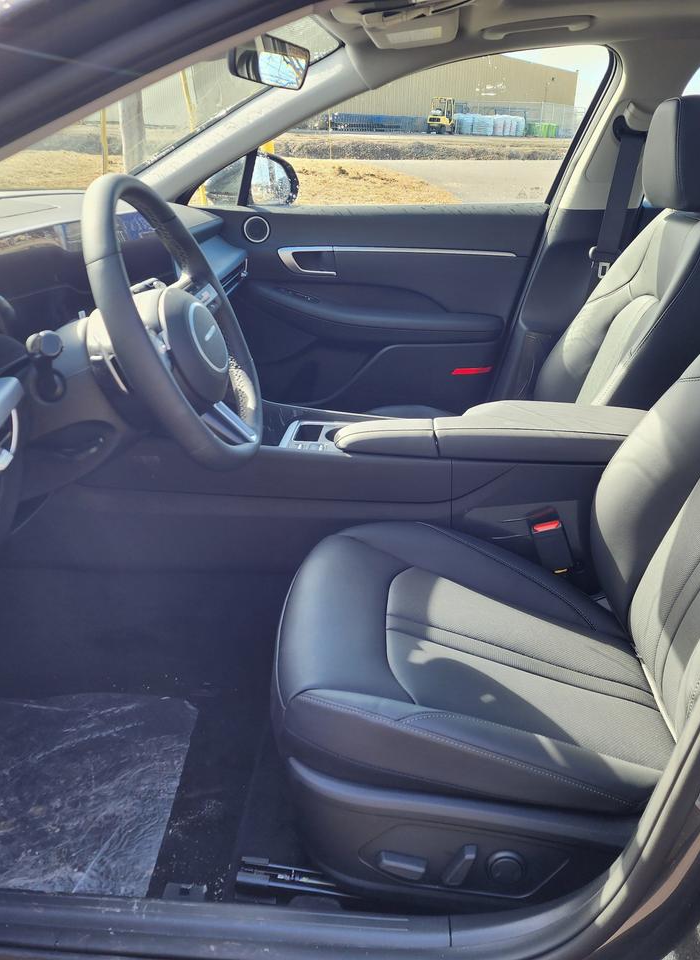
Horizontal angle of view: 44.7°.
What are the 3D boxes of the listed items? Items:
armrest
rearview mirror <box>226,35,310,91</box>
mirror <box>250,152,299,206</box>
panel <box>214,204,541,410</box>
[{"bbox_3d":[0.257,-0.088,1.415,0.540,0.070,0.185,2,23,4],"label":"armrest"},{"bbox_3d":[-0.117,-0.601,1.232,0.045,0.066,0.235,15,27,23],"label":"rearview mirror"},{"bbox_3d":[-0.236,-0.778,2.204,0.120,0.155,0.210,9,25,21],"label":"mirror"},{"bbox_3d":[0.030,-0.386,2.115,0.880,0.570,0.130,2,23,4],"label":"panel"}]

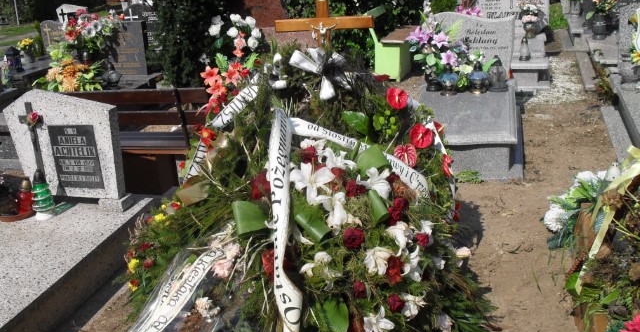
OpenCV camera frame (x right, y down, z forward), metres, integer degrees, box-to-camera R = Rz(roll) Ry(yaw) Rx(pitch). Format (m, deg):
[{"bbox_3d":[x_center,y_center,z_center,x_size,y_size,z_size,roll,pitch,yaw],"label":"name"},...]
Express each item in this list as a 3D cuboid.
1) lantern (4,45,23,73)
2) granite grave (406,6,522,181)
[{"bbox_3d":[-3.268,-1.125,6.900,0.155,0.285,0.155,4,20,16],"label":"lantern"},{"bbox_3d":[1.292,-0.727,5.590,0.950,1.060,1.900,4,20,16],"label":"granite grave"}]

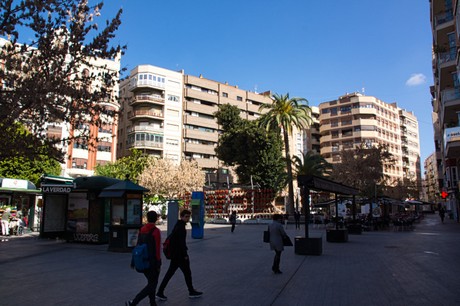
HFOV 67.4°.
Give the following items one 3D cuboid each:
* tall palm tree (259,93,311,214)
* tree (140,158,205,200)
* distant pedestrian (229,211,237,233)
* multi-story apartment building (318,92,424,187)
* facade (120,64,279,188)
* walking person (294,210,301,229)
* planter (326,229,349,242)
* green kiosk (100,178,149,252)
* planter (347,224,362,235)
[{"bbox_3d":[7.050,0.152,44.045,7.000,16.500,7.000,0,-9,0],"label":"tall palm tree"},{"bbox_3d":[-7.210,3.953,42.411,8.100,9.200,7.600,0,-9,0],"label":"tree"},{"bbox_3d":[0.157,5.102,25.715,0.500,1.630,0.520,7,-11,-36],"label":"distant pedestrian"},{"bbox_3d":[41.427,2.704,99.903,32.000,30.300,15.000,8,-12,-39],"label":"multi-story apartment building"},{"bbox_3d":[-7.999,-0.296,83.113,36.500,30.600,15.000,7,-11,-36],"label":"facade"},{"bbox_3d":[5.735,5.795,29.961,0.550,1.650,0.420,0,-9,0],"label":"walking person"},{"bbox_3d":[5.858,4.456,18.630,1.020,0.670,1.020,-5,-10,29],"label":"planter"},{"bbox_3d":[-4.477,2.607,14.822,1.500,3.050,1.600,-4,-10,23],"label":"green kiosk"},{"bbox_3d":[8.586,5.311,23.861,1.020,0.670,1.020,-5,-10,29],"label":"planter"}]

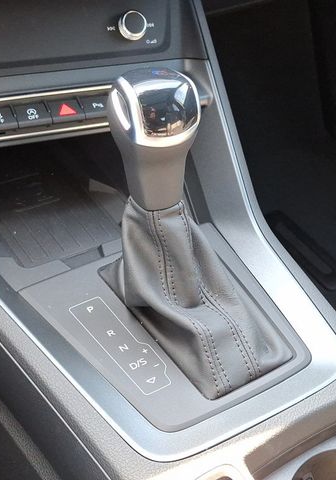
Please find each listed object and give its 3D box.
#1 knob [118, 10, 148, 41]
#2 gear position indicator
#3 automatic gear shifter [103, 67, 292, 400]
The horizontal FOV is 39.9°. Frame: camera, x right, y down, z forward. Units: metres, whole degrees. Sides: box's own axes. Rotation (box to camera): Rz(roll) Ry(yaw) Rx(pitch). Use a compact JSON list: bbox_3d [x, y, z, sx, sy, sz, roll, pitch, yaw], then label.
[{"bbox_3d":[-0.039,-0.237,0.513,0.031,0.031,0.014,-16,0,-26],"label":"knob"},{"bbox_3d":[-0.032,0.069,0.314,0.026,0.004,0.092,-24,47,-33],"label":"gear position indicator"},{"bbox_3d":[0.018,-0.022,0.316,0.104,0.150,0.175,-16,43,-26],"label":"automatic gear shifter"}]

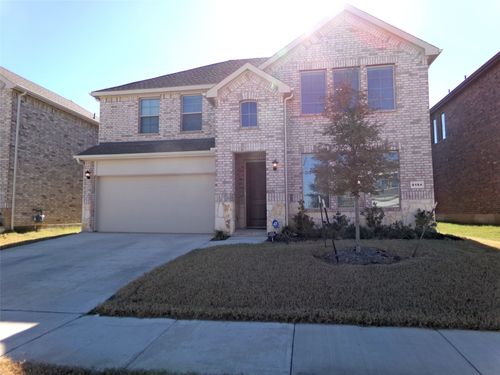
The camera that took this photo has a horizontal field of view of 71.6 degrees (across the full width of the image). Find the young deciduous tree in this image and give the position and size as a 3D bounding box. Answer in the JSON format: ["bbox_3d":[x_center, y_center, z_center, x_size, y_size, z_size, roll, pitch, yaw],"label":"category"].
[{"bbox_3d":[2.432,-0.485,8.146,1.908,3.978,1.813,-1,-4,11],"label":"young deciduous tree"}]

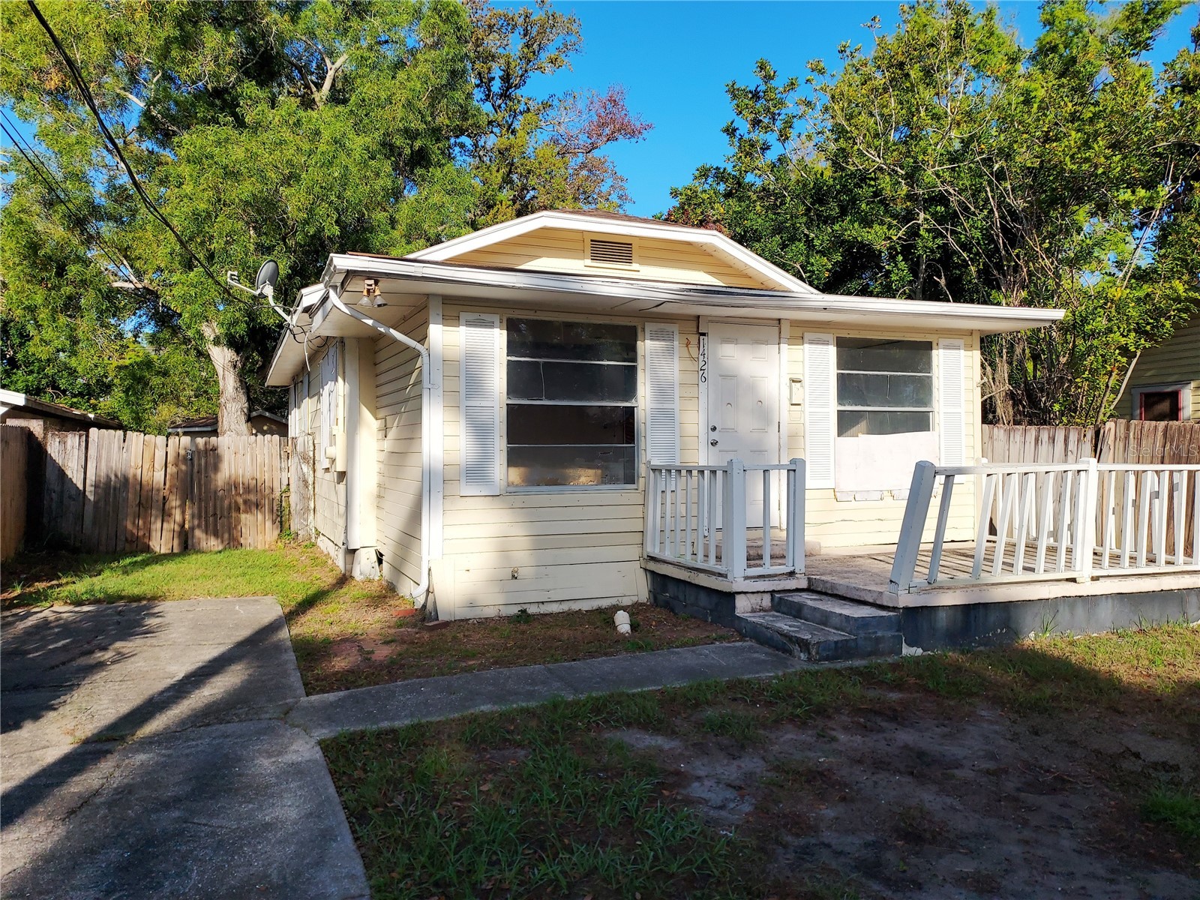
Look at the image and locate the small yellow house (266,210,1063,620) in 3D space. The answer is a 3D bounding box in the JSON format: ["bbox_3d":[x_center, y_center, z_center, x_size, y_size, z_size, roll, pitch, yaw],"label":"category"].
[{"bbox_3d":[-0.673,-0.970,12.914,8.080,4.810,11.200,0,0,-24],"label":"small yellow house"}]

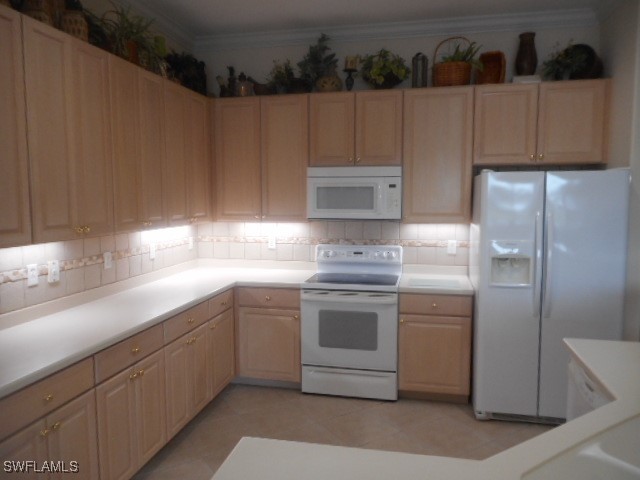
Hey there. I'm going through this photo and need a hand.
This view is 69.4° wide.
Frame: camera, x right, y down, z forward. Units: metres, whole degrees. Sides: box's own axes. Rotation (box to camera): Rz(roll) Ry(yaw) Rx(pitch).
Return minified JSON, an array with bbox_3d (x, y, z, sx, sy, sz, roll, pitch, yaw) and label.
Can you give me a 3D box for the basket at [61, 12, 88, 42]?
[{"bbox_3d":[-1.383,-1.179,2.612,0.156,0.204,0.156,1,6,12],"label":"basket"}]

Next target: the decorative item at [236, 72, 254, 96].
[{"bbox_3d":[-0.663,-1.341,4.053,0.180,0.244,0.180,1,6,12],"label":"decorative item"}]

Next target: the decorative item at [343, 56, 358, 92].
[{"bbox_3d":[0.259,-1.371,3.868,0.126,0.321,0.120,1,4,11],"label":"decorative item"}]

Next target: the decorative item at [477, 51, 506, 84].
[{"bbox_3d":[1.361,-1.341,3.659,0.203,0.295,0.120,1,4,11],"label":"decorative item"}]

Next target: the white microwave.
[{"bbox_3d":[0.311,-0.393,3.911,0.762,0.424,0.407,1,4,11],"label":"white microwave"}]

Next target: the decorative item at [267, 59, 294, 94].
[{"bbox_3d":[-0.339,-1.384,3.979,0.245,0.342,0.220,1,6,12],"label":"decorative item"}]

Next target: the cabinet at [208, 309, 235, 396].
[{"bbox_3d":[-1.013,0.846,3.633,0.537,0.610,0.435,1,6,12],"label":"cabinet"}]

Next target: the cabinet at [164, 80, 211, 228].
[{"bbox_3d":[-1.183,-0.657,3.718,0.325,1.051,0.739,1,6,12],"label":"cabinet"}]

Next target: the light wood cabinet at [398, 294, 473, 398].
[{"bbox_3d":[0.917,0.770,3.757,0.522,0.790,0.627,1,4,11],"label":"light wood cabinet"}]

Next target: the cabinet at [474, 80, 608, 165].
[{"bbox_3d":[1.675,-0.885,3.626,0.926,0.600,0.325,1,6,12],"label":"cabinet"}]

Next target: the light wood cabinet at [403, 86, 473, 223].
[{"bbox_3d":[0.960,-0.673,3.801,0.539,1.051,0.325,1,6,12],"label":"light wood cabinet"}]

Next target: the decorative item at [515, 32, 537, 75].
[{"bbox_3d":[1.583,-1.429,3.561,0.159,0.327,0.160,1,6,12],"label":"decorative item"}]

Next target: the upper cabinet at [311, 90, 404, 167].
[{"bbox_3d":[0.320,-0.909,3.916,0.762,0.587,0.323,1,4,11],"label":"upper cabinet"}]

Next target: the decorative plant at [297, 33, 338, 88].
[{"bbox_3d":[-0.006,-1.478,3.913,0.345,0.526,0.260,1,4,11],"label":"decorative plant"}]

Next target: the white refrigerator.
[{"bbox_3d":[1.635,0.388,3.479,0.890,1.775,0.790,1,6,12],"label":"white refrigerator"}]

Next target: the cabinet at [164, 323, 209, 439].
[{"bbox_3d":[-1.135,0.879,3.062,0.597,0.578,0.598,1,4,11],"label":"cabinet"}]

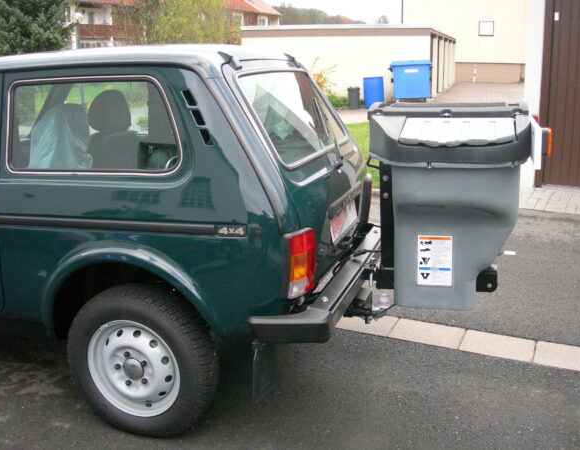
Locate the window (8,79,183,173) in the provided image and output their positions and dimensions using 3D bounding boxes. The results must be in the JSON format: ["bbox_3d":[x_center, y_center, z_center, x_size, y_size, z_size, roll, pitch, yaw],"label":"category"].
[{"bbox_3d":[-0.768,-0.385,2.583,0.770,0.365,0.030,3,1,18],"label":"window"}]

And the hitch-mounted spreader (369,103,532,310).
[{"bbox_3d":[0.725,-0.091,2.952,0.630,0.860,0.740,3,15,18],"label":"hitch-mounted spreader"}]

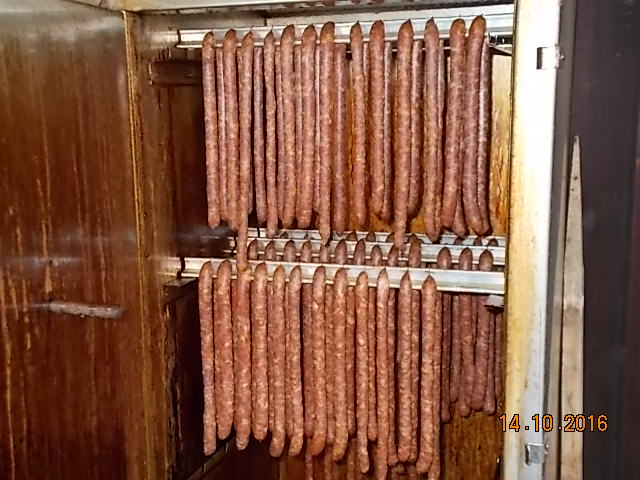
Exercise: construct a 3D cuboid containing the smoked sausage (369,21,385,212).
[{"bbox_3d":[0.106,-0.218,1.486,0.028,0.355,0.028,3,10,20],"label":"smoked sausage"}]

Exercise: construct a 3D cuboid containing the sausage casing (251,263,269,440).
[{"bbox_3d":[-0.117,0.230,1.646,0.032,0.376,0.031,5,11,20],"label":"sausage casing"}]

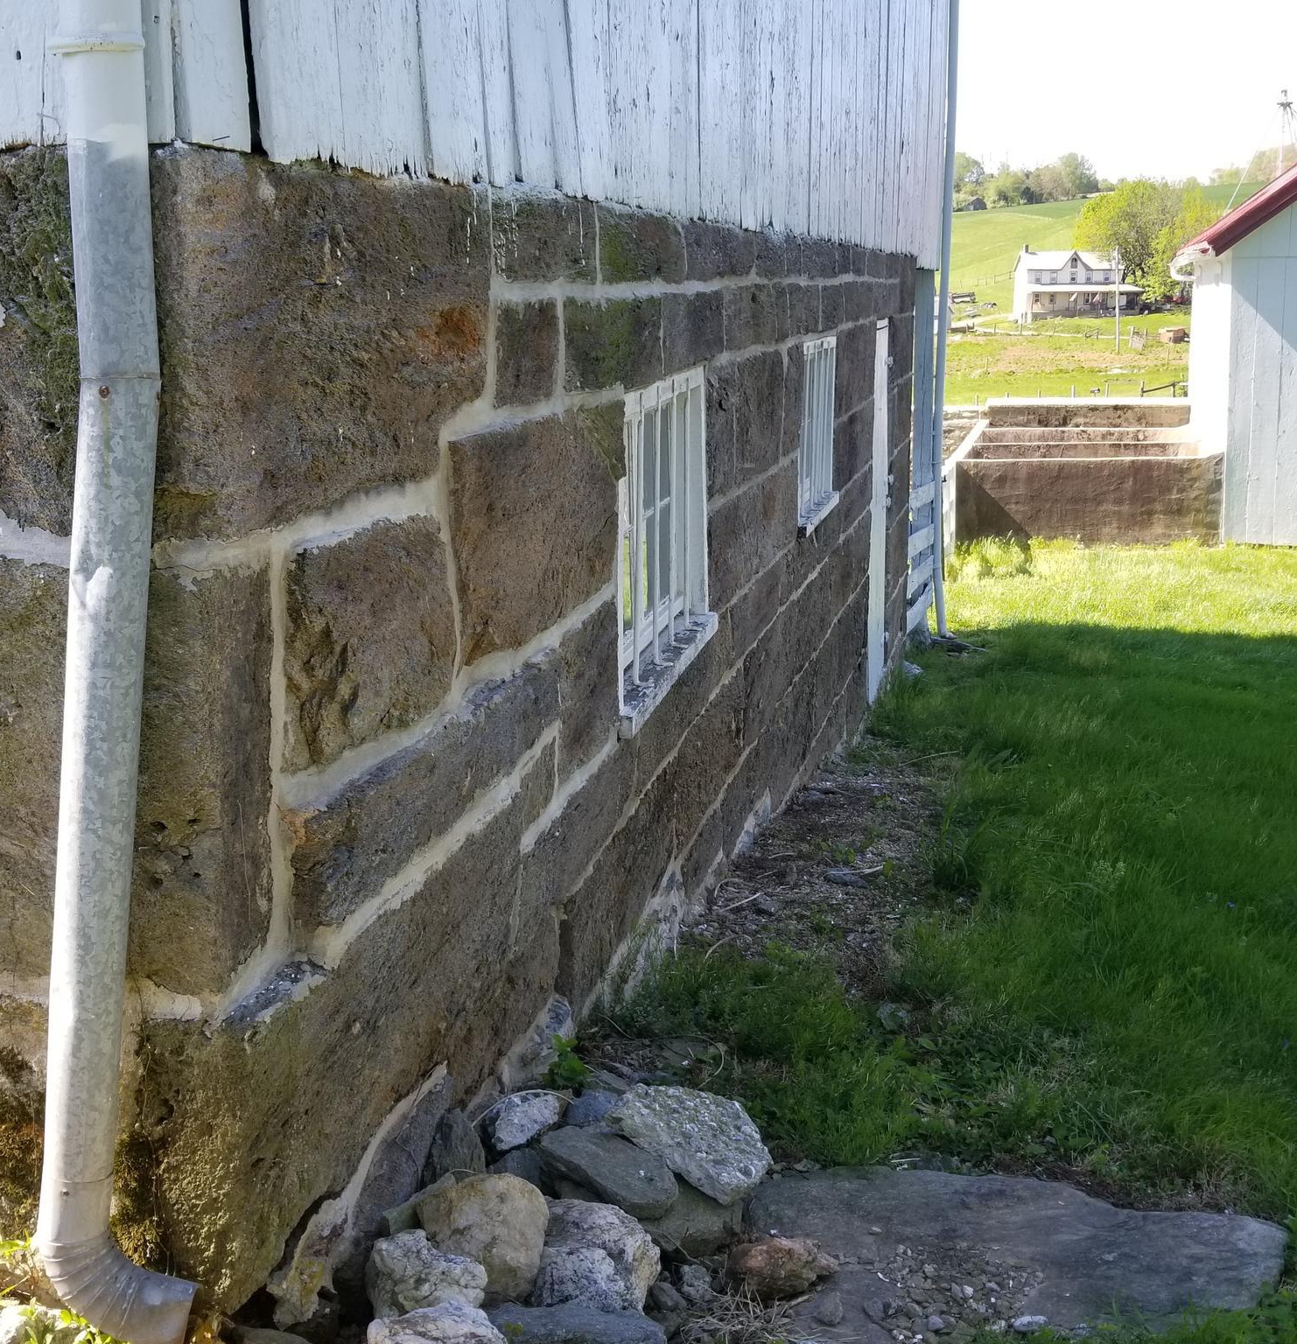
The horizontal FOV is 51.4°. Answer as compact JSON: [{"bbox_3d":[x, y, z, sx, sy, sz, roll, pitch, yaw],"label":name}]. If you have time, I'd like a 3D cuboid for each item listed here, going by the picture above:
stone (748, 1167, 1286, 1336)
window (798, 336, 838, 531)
[{"bbox_3d":[0.577,0.921,2.075,0.850,0.080,0.430,-1,15,2],"label":"stone"},{"bbox_3d":[0.696,-1.046,5.884,0.120,0.790,0.880,3,16,16],"label":"window"}]

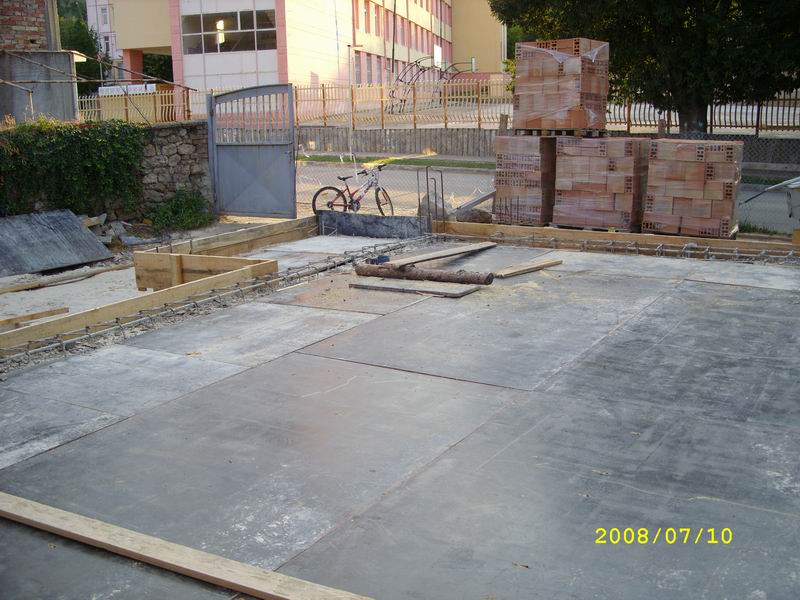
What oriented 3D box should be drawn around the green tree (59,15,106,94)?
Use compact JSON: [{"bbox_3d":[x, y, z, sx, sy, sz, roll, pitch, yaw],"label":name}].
[{"bbox_3d":[-13.998,-9.281,38.000,3.300,6.500,3.300,-1,13,0],"label":"green tree"}]

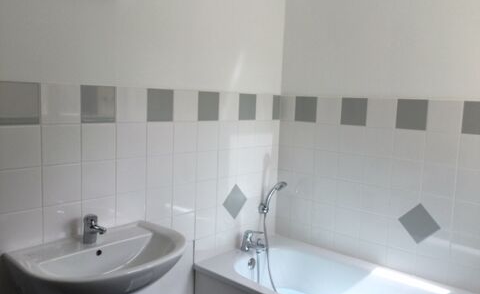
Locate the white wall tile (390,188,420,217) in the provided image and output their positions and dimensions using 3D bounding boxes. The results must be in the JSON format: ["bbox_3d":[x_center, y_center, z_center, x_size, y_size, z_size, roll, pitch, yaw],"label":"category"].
[{"bbox_3d":[0.828,0.292,2.163,0.149,0.149,0.010,7,8,41],"label":"white wall tile"}]

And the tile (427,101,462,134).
[{"bbox_3d":[0.954,-0.144,2.005,0.150,0.142,0.010,8,8,41],"label":"tile"}]

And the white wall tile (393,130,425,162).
[{"bbox_3d":[0.839,-0.010,2.131,0.149,0.149,0.010,7,8,41],"label":"white wall tile"}]

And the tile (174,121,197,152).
[{"bbox_3d":[-0.270,-0.046,2.096,0.010,0.149,0.149,7,8,41],"label":"tile"}]

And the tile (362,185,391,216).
[{"bbox_3d":[0.710,0.275,2.242,0.150,0.149,0.010,7,8,41],"label":"tile"}]

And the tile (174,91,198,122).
[{"bbox_3d":[-0.261,-0.197,2.047,0.010,0.142,0.150,8,8,41],"label":"tile"}]

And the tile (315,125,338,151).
[{"bbox_3d":[0.495,-0.052,2.411,0.150,0.149,0.010,7,8,41],"label":"tile"}]

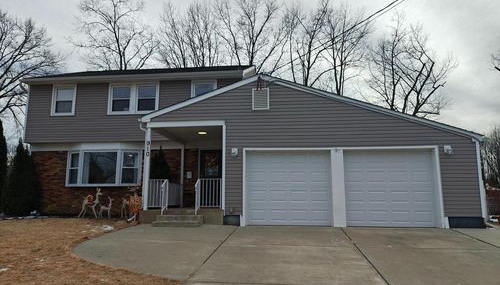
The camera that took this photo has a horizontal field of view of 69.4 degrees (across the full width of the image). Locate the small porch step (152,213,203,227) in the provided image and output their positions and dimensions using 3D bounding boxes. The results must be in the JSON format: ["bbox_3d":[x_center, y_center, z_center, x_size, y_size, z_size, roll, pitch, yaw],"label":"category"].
[{"bbox_3d":[-1.933,2.146,9.905,1.250,0.295,0.670,-1,-9,6],"label":"small porch step"}]

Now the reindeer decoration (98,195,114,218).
[{"bbox_3d":[-5.110,2.327,12.861,0.462,0.799,0.240,-1,-9,6],"label":"reindeer decoration"}]

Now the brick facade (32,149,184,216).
[{"bbox_3d":[-5.691,1.616,14.372,6.338,2.648,0.300,-1,-9,6],"label":"brick facade"}]

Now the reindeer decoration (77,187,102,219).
[{"bbox_3d":[-5.782,2.181,13.066,0.858,1.113,0.320,-1,-9,6],"label":"reindeer decoration"}]

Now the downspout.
[{"bbox_3d":[6.120,0.991,9.540,0.110,2.169,0.100,-1,-9,6],"label":"downspout"}]

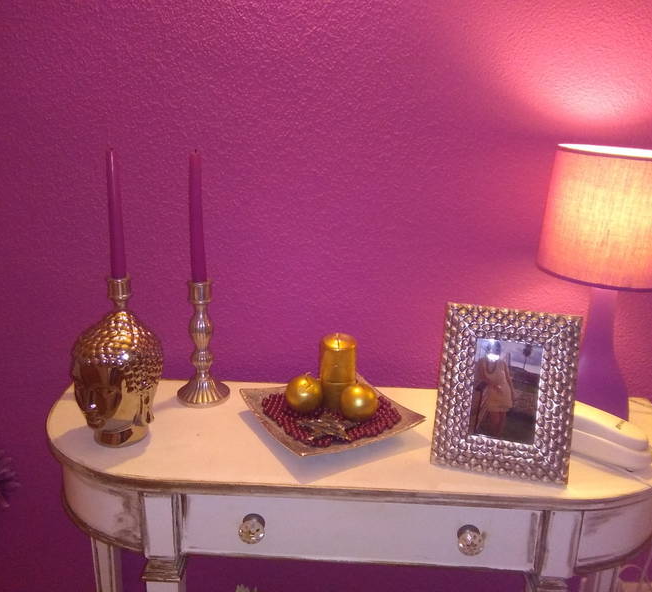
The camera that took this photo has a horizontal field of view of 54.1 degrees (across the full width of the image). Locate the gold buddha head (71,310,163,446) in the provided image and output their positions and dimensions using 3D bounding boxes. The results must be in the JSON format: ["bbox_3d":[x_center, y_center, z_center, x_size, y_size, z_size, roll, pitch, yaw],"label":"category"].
[{"bbox_3d":[-0.311,0.121,0.961,0.131,0.199,0.137,9,19,22],"label":"gold buddha head"}]

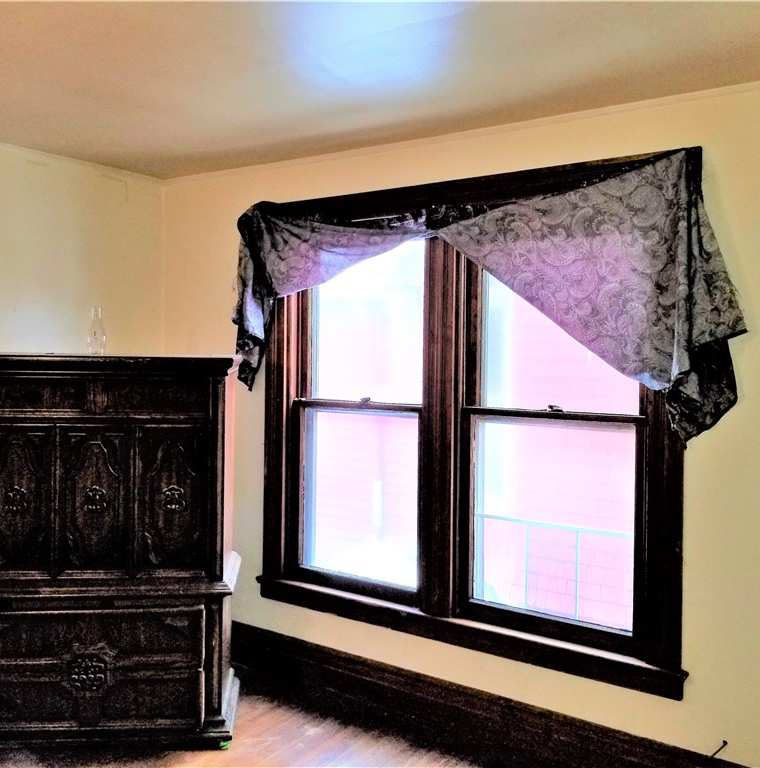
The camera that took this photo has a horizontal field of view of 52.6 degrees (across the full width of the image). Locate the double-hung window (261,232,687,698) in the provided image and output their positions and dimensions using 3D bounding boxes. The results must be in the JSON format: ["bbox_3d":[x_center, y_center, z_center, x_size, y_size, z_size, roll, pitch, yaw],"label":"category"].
[{"bbox_3d":[0.259,0.132,3.088,1.895,1.808,0.124,2,3,34],"label":"double-hung window"}]

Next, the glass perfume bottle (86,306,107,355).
[{"bbox_3d":[-1.145,-0.212,3.113,0.073,0.197,0.073,1,2,-6],"label":"glass perfume bottle"}]

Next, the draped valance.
[{"bbox_3d":[0.233,-0.313,2.993,2.142,0.932,0.144,2,3,34],"label":"draped valance"}]

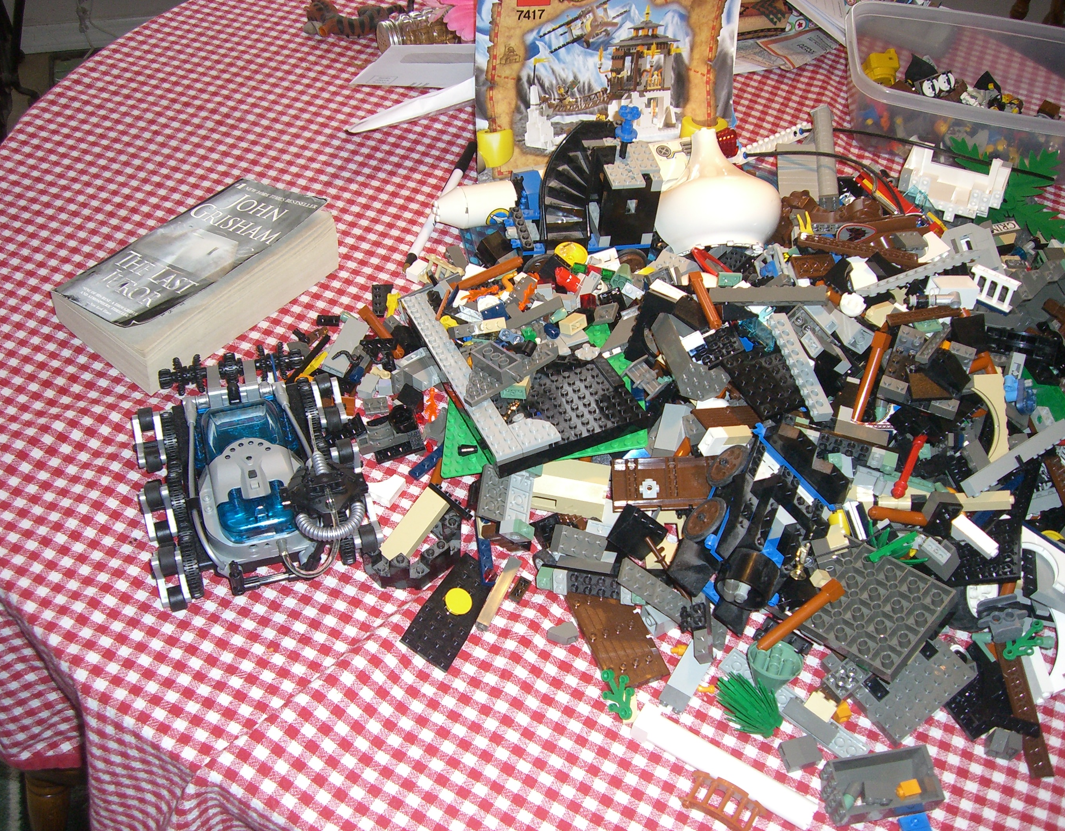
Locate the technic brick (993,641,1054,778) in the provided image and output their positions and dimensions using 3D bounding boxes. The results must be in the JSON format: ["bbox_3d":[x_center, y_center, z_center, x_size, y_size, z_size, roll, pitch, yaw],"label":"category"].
[{"bbox_3d":[0.268,0.159,0.662,0.009,0.011,0.080,2,48,0],"label":"technic brick"}]

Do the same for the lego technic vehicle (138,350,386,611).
[{"bbox_3d":[-0.167,0.034,0.730,0.127,0.052,0.149,-14,50,-15],"label":"lego technic vehicle"}]

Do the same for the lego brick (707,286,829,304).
[{"bbox_3d":[0.160,-0.082,0.828,0.080,0.008,0.011,0,74,11],"label":"lego brick"}]

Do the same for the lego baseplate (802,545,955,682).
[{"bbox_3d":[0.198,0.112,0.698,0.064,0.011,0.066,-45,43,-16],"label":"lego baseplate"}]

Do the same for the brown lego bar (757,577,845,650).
[{"bbox_3d":[0.152,0.113,0.688,0.059,0.009,0.009,-32,57,-23],"label":"brown lego bar"}]

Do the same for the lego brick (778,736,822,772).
[{"bbox_3d":[0.146,0.185,0.663,0.018,0.006,0.016,-13,49,-15],"label":"lego brick"}]

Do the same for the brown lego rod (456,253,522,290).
[{"bbox_3d":[-0.032,-0.102,0.872,0.058,0.009,0.009,-26,53,-23],"label":"brown lego rod"}]

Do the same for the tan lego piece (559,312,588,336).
[{"bbox_3d":[0.029,-0.063,0.842,0.016,0.009,0.010,-35,57,-29],"label":"tan lego piece"}]

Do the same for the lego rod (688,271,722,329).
[{"bbox_3d":[0.114,-0.076,0.796,0.008,0.008,0.056,-7,46,-9],"label":"lego rod"}]

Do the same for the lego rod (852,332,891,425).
[{"bbox_3d":[0.210,-0.023,0.755,0.008,0.059,0.008,18,6,14],"label":"lego rod"}]

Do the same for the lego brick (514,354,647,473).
[{"bbox_3d":[0.013,-0.003,0.748,0.094,0.011,0.074,-19,39,-13],"label":"lego brick"}]

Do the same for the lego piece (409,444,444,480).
[{"bbox_3d":[-0.065,0.031,0.786,0.008,0.004,0.034,33,55,25],"label":"lego piece"}]

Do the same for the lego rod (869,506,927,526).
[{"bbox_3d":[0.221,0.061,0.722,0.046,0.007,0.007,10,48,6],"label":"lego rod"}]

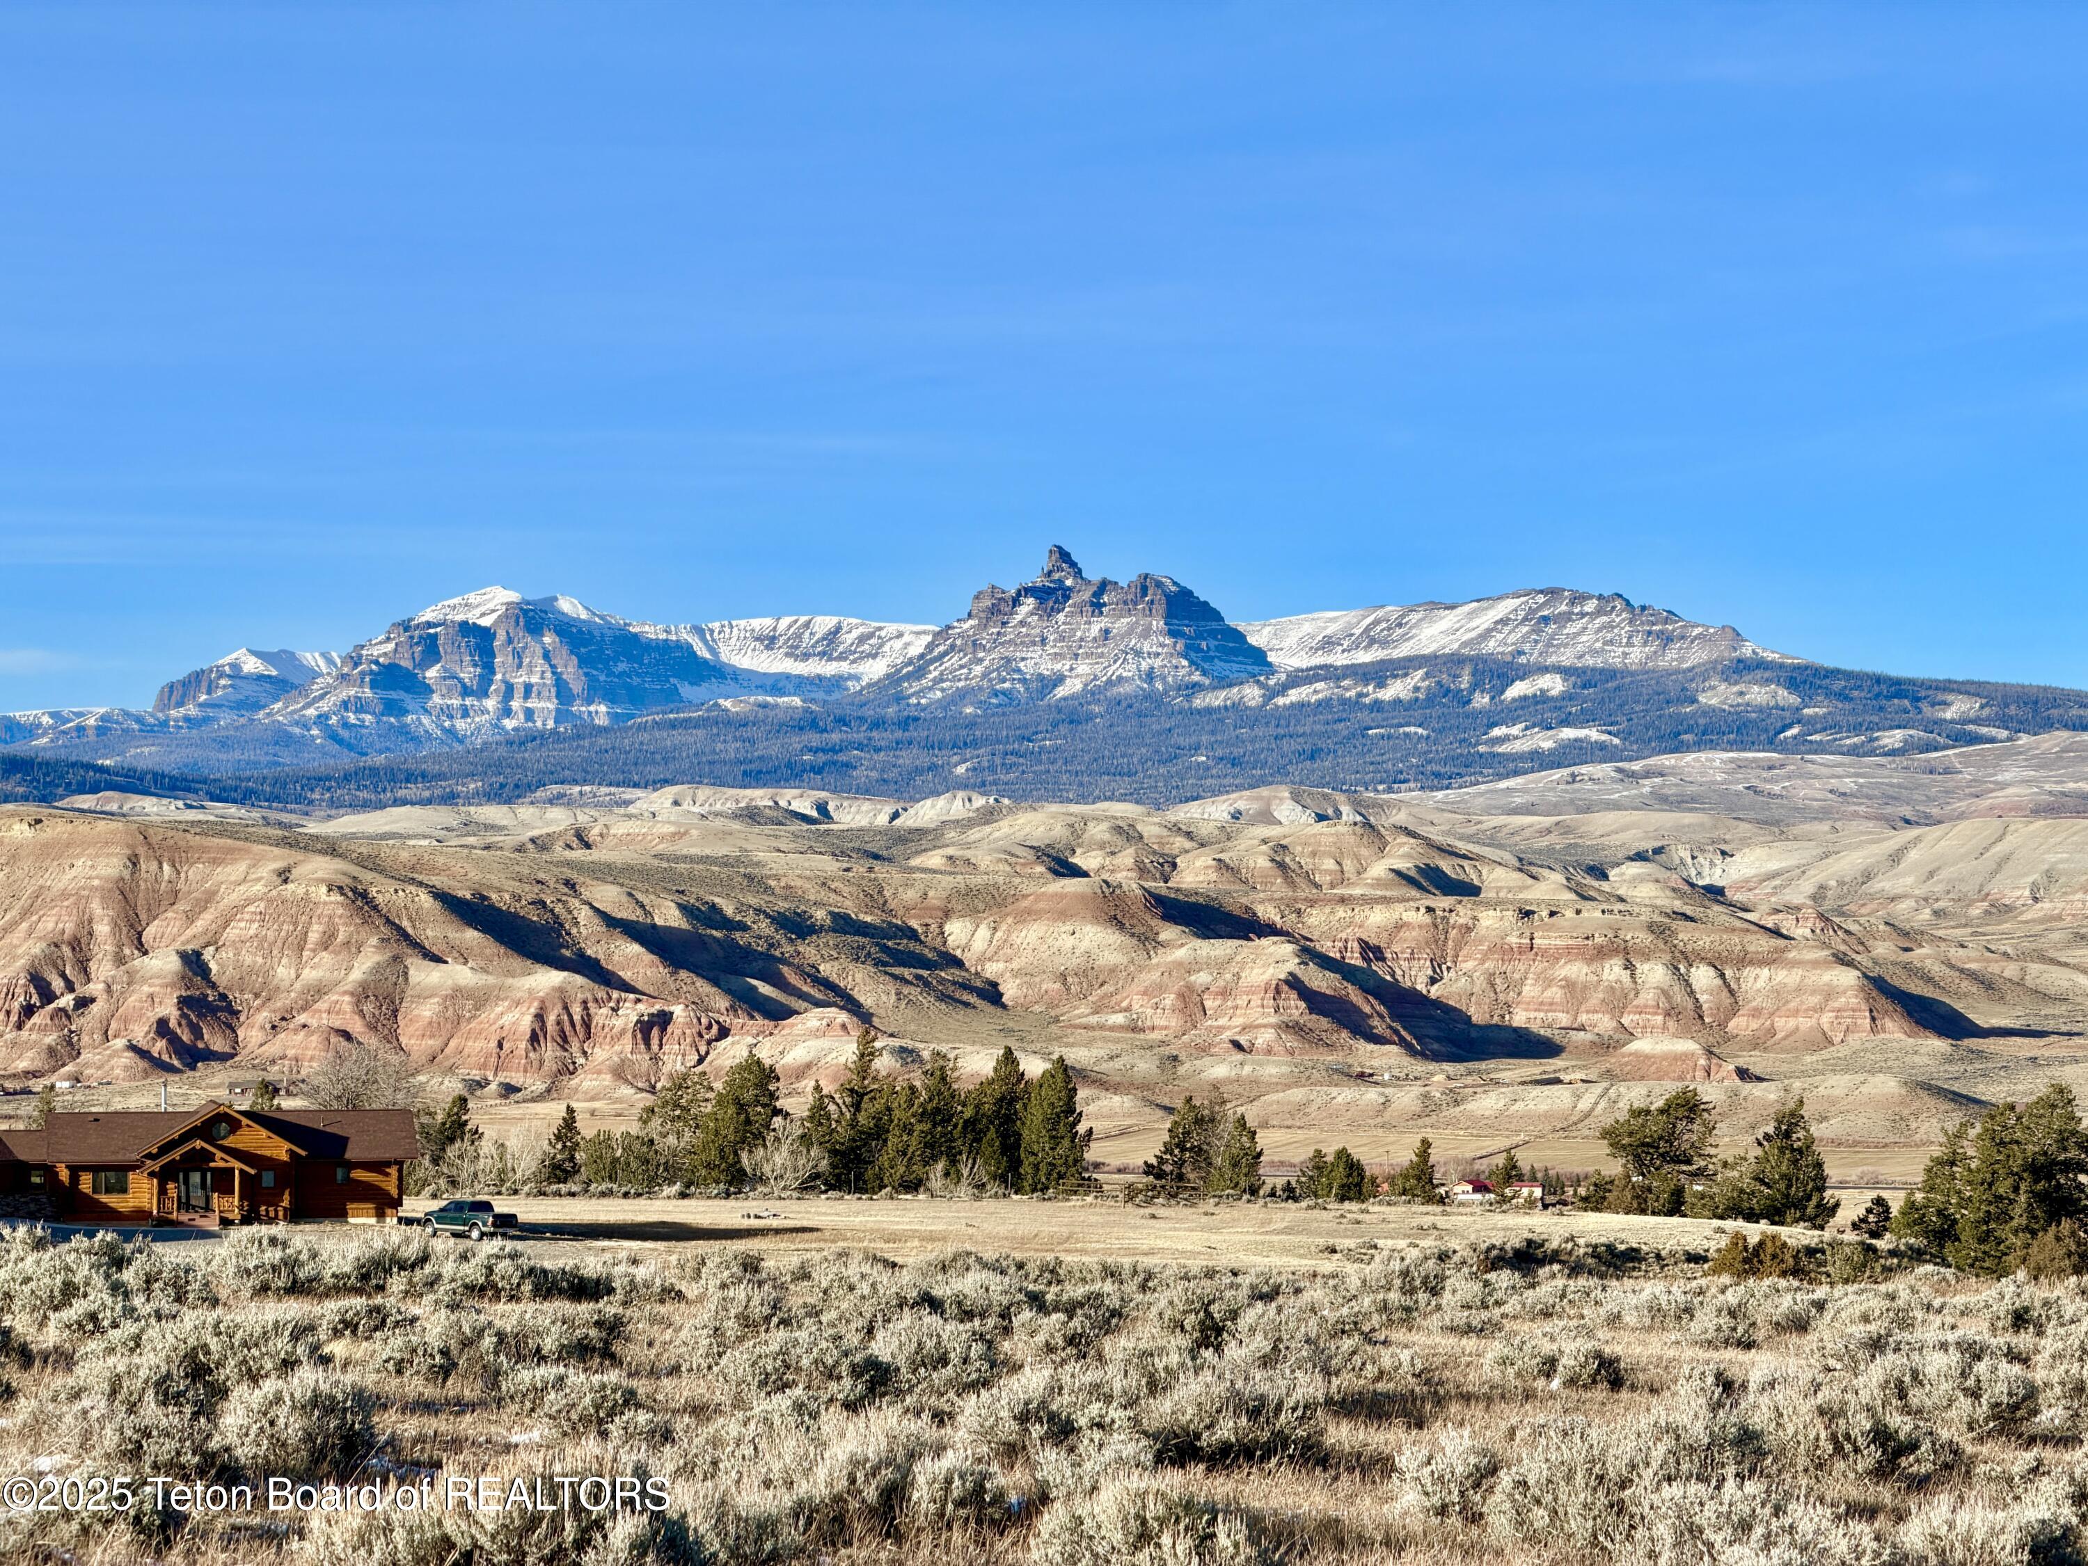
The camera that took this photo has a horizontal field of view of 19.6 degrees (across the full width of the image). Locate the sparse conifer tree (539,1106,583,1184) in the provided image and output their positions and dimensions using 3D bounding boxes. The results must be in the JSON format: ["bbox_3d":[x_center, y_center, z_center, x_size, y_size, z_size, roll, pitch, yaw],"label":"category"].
[{"bbox_3d":[-28.818,21.662,360.000,2.629,5.063,2.497,0,-1,0],"label":"sparse conifer tree"}]

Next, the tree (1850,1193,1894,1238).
[{"bbox_3d":[44.605,23.357,325.000,2.285,2.505,2.171,0,-1,0],"label":"tree"}]

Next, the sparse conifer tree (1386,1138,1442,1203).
[{"bbox_3d":[21.609,22.656,352.000,3.332,3.903,3.165,0,-1,0],"label":"sparse conifer tree"}]

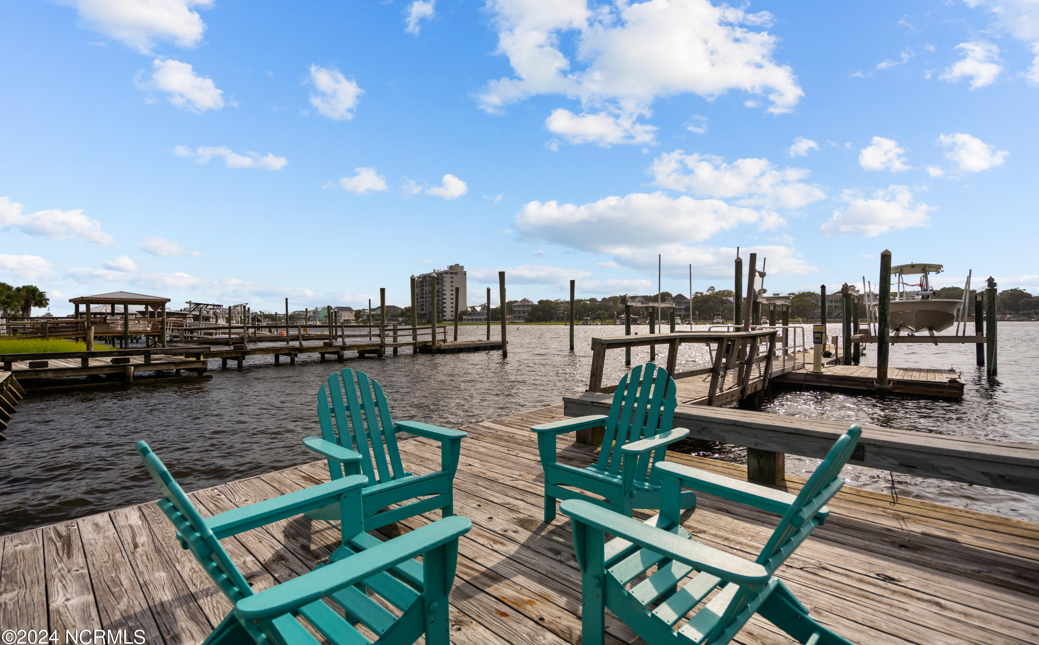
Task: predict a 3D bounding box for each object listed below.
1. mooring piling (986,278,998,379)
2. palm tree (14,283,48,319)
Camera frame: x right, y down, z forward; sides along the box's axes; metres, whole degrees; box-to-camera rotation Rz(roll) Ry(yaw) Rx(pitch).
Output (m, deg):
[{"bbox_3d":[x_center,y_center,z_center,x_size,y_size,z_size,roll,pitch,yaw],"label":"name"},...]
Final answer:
[{"bbox_3d":[14.482,0.118,14.164,0.250,3.052,0.250,-1,0,-44],"label":"mooring piling"},{"bbox_3d":[-63.449,-1.688,60.000,3.400,6.200,3.400,0,0,43],"label":"palm tree"}]

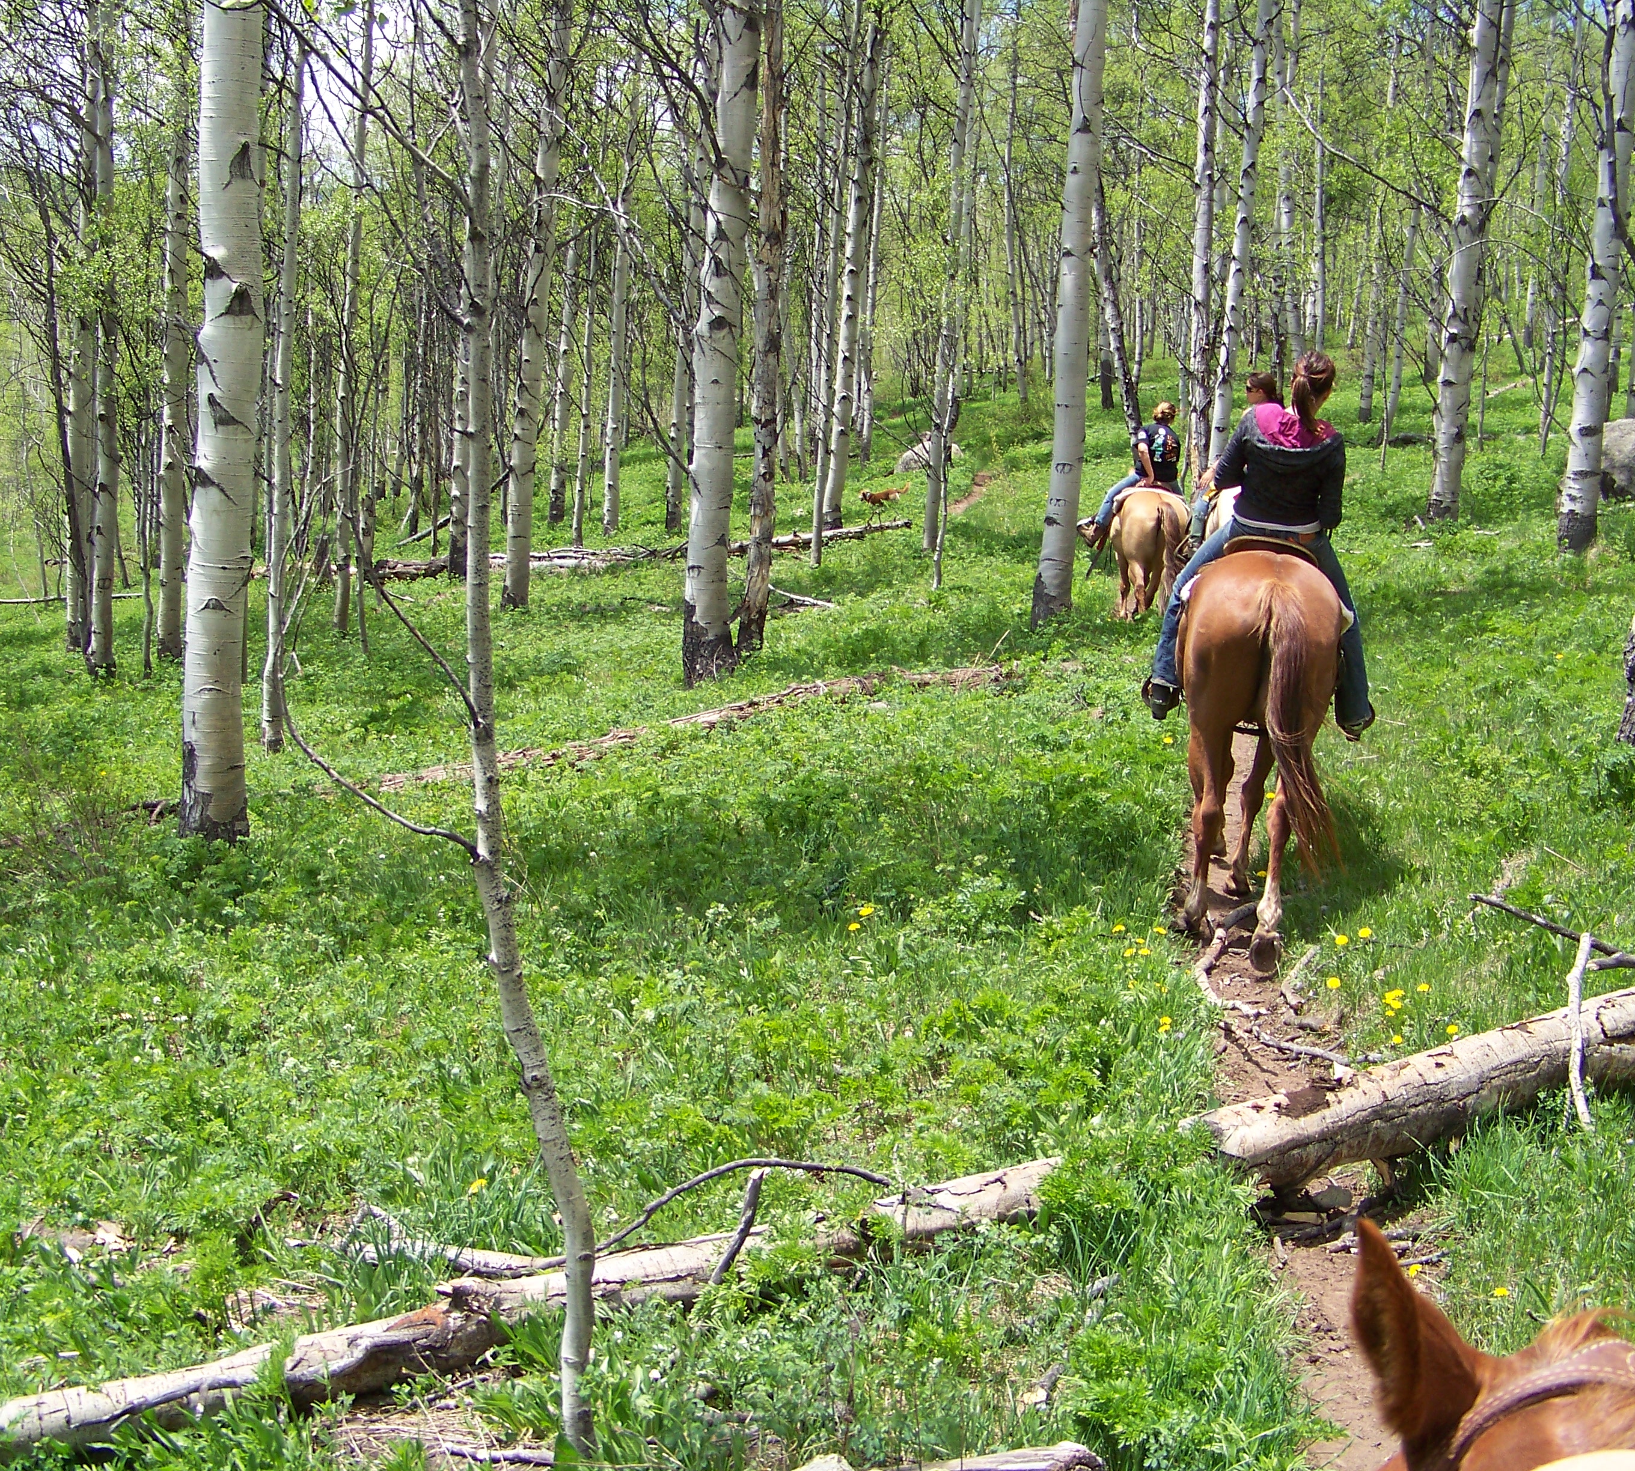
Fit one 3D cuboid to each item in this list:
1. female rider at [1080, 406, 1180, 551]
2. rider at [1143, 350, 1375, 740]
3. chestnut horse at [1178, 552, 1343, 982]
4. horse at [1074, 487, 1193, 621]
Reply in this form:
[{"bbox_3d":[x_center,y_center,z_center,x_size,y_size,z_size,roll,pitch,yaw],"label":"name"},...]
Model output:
[{"bbox_3d":[2.930,-2.394,18.800,0.900,1.380,0.720,1,7,-9],"label":"female rider"},{"bbox_3d":[1.817,-0.786,8.400,0.880,1.550,0.700,3,7,10],"label":"rider"},{"bbox_3d":[1.785,-0.110,8.350,0.600,1.580,2.350,3,7,10],"label":"chestnut horse"},{"bbox_3d":[2.959,-1.758,18.800,0.620,1.550,2.300,2,7,-5],"label":"horse"}]

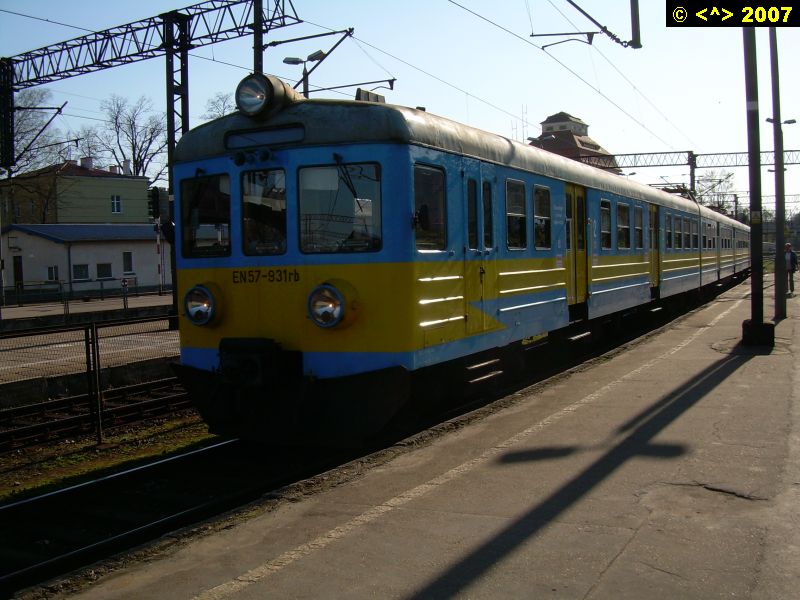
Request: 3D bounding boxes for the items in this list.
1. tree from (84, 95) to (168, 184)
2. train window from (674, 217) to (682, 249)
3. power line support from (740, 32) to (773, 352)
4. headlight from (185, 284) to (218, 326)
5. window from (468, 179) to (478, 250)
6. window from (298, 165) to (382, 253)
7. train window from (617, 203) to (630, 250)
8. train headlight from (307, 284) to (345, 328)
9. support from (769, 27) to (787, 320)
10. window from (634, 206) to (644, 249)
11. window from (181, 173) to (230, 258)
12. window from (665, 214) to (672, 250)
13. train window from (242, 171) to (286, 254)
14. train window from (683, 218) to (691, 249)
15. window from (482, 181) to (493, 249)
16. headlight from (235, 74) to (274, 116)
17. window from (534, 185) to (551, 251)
[{"bbox_3d":[-24.032,-9.427,79.160,8.200,17.233,8.000,-2,3,-17],"label":"tree"},{"bbox_3d":[7.440,-1.797,23.452,0.060,0.910,1.200,0,3,26],"label":"train window"},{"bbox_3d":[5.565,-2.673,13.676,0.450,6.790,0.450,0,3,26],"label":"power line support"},{"bbox_3d":[-2.045,0.054,9.169,0.430,0.430,0.180,0,3,27],"label":"headlight"},{"bbox_3d":[0.832,-0.969,9.935,0.060,0.800,0.300,0,3,26],"label":"window"},{"bbox_3d":[-0.580,-0.887,8.543,0.844,0.862,0.060,-1,3,16],"label":"window"},{"bbox_3d":[4.379,-1.432,17.191,0.060,0.920,1.200,0,3,26],"label":"train window"},{"bbox_3d":[-0.690,0.055,8.478,0.430,0.430,0.180,0,3,27],"label":"train headlight"},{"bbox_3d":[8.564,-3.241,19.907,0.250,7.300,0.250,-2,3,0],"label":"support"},{"bbox_3d":[4.975,-1.496,18.249,0.060,0.885,0.888,0,3,27],"label":"window"},{"bbox_3d":[-2.056,-0.873,9.268,0.803,0.862,0.060,0,3,38],"label":"window"},{"bbox_3d":[6.731,-1.713,22.003,0.060,0.910,1.200,0,3,26],"label":"window"},{"bbox_3d":[-1.371,-0.883,8.862,0.534,0.872,0.060,0,3,27],"label":"train window"},{"bbox_3d":[8.149,-1.882,24.902,0.060,0.910,1.200,0,3,26],"label":"train window"},{"bbox_3d":[1.030,-0.989,10.308,0.060,0.771,0.265,0,3,27],"label":"window"},{"bbox_3d":[-1.385,-2.002,8.689,0.430,0.430,0.320,0,3,26],"label":"headlight"},{"bbox_3d":[1.987,-1.142,12.221,0.060,0.870,0.702,0,3,27],"label":"window"}]

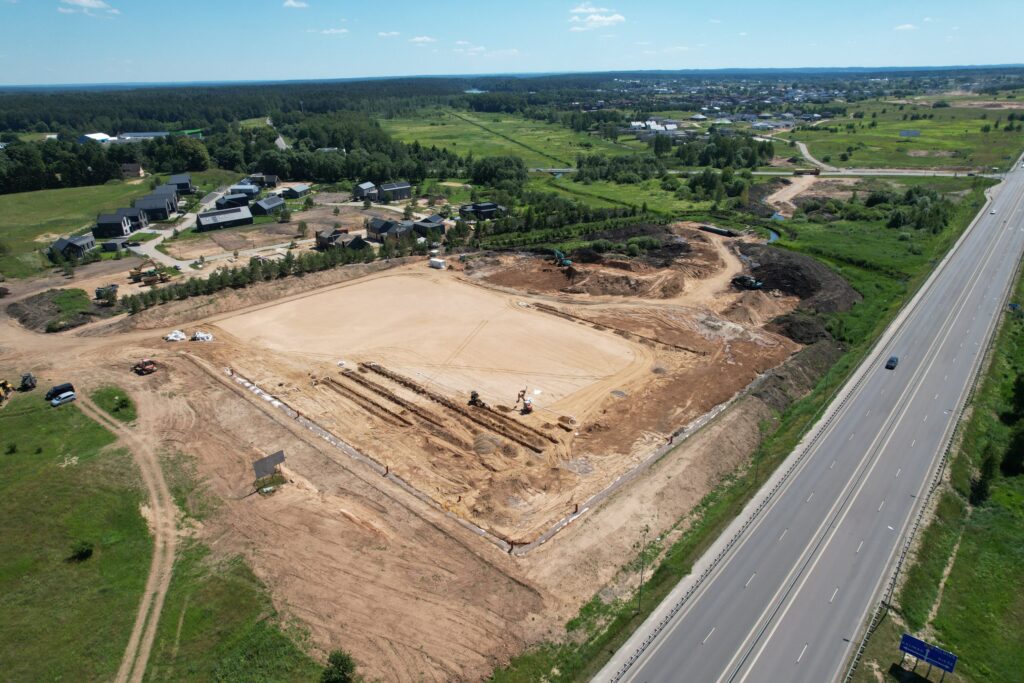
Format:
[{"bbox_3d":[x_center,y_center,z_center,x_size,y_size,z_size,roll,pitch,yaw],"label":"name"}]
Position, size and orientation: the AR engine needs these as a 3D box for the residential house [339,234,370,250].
[{"bbox_3d":[-65.340,-40.900,256.480,10.000,6.200,9.500,-18,28,-34],"label":"residential house"}]

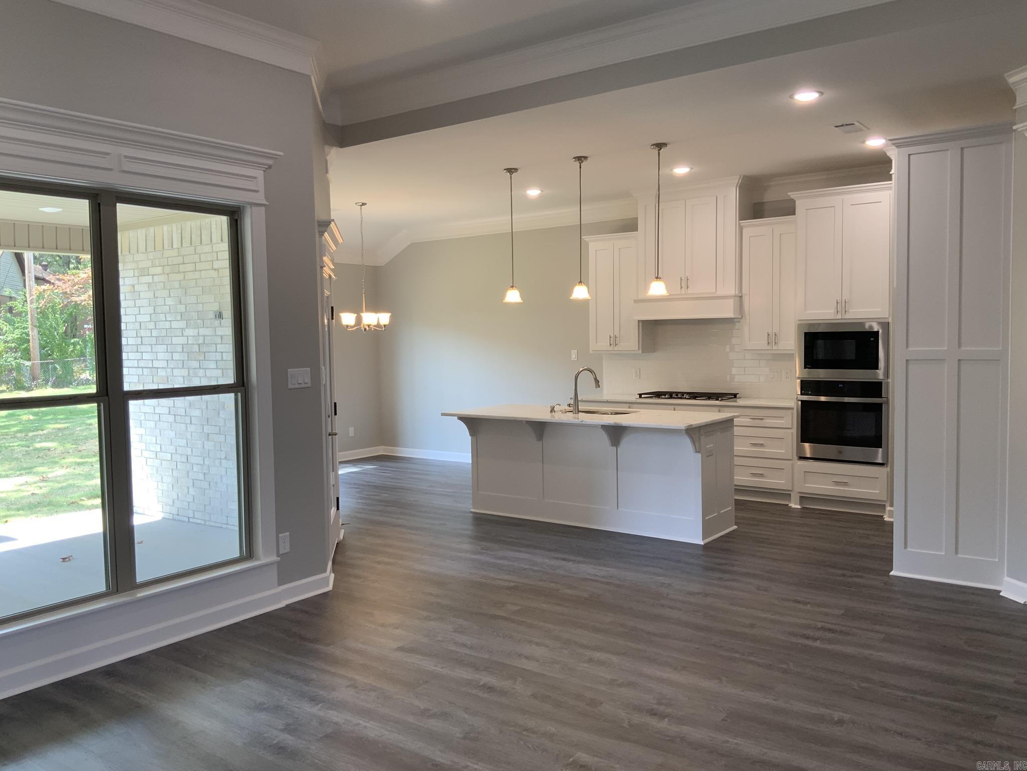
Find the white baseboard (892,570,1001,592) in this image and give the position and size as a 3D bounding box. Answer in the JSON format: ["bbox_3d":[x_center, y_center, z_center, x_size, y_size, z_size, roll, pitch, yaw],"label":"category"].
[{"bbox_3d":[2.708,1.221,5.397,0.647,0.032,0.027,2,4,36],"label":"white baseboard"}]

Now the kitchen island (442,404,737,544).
[{"bbox_3d":[0.610,0.699,7.247,2.311,0.920,1.057,2,4,37],"label":"kitchen island"}]

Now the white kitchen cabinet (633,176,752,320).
[{"bbox_3d":[1.798,-1.308,8.508,1.118,1.309,0.544,2,4,37],"label":"white kitchen cabinet"}]

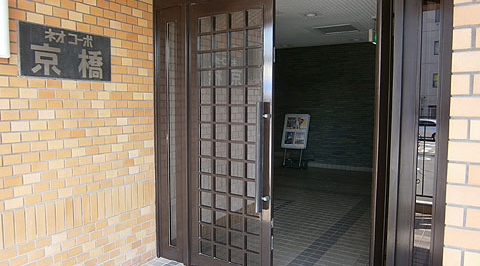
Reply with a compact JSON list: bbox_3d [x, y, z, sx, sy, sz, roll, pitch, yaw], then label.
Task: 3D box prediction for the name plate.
[{"bbox_3d":[-1.218,-0.559,2.582,0.035,0.350,0.695,4,6,33],"label":"name plate"}]

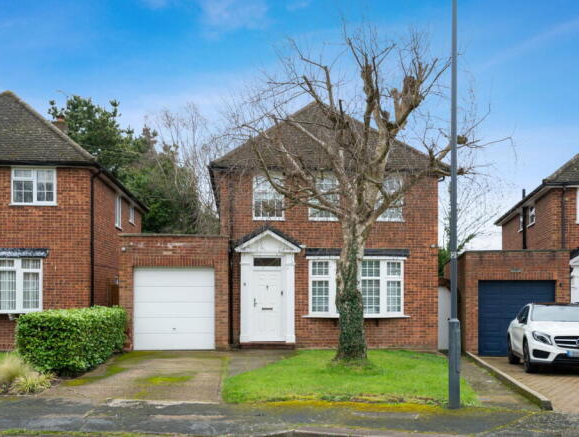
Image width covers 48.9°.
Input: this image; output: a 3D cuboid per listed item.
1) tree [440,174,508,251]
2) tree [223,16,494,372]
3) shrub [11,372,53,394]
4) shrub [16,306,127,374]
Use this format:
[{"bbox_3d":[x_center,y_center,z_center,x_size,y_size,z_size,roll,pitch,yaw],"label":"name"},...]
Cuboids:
[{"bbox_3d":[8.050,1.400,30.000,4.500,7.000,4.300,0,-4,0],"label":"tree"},{"bbox_3d":[1.600,-0.550,14.800,6.000,7.700,5.400,0,-4,0],"label":"tree"},{"bbox_3d":[-3.960,2.530,9.750,0.620,0.360,0.550,0,-4,0],"label":"shrub"},{"bbox_3d":[-4.500,2.550,13.500,1.000,1.200,4.300,0,-4,0],"label":"shrub"}]

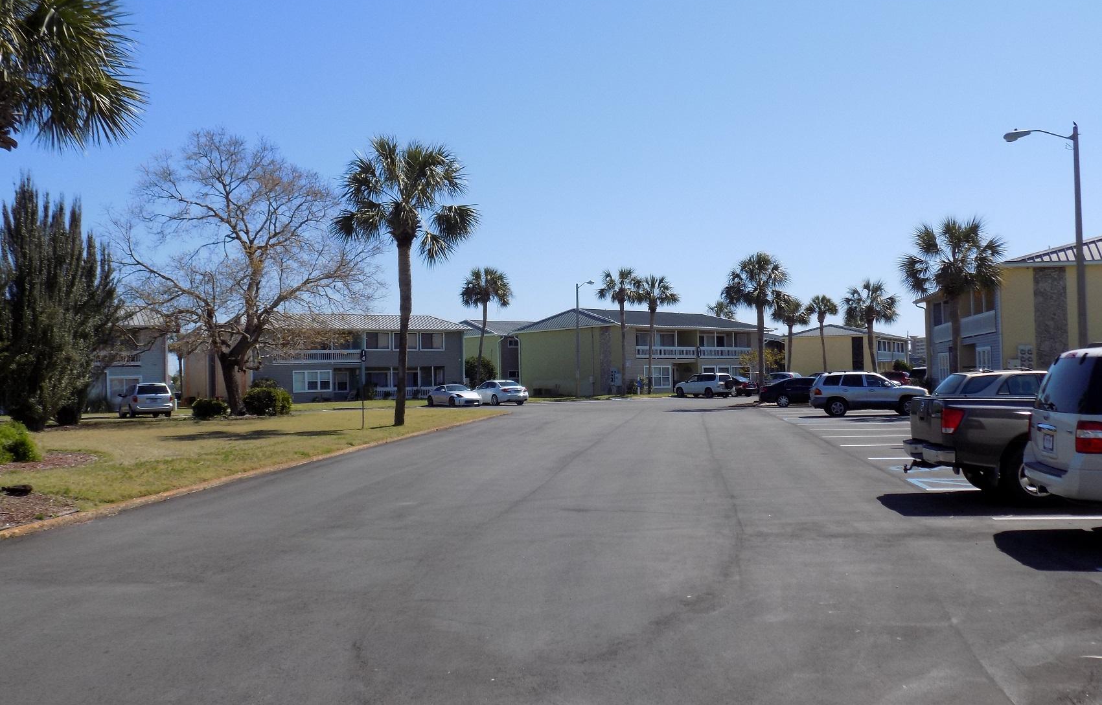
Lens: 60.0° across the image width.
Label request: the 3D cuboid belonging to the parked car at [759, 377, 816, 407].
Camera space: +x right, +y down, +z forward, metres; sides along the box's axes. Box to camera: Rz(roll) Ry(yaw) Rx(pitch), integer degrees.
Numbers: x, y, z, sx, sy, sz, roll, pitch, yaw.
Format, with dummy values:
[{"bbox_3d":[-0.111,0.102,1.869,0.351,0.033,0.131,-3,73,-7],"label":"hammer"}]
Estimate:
[{"bbox_3d":[12.716,1.896,46.938,4.850,1.470,1.840,-1,-1,9],"label":"parked car"}]

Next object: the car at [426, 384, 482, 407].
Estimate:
[{"bbox_3d":[-6.064,2.651,59.619,1.820,1.320,4.310,0,-2,-32],"label":"car"}]

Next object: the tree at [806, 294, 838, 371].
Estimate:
[{"bbox_3d":[24.126,-0.873,85.123,2.835,8.517,2.835,-2,-2,16],"label":"tree"}]

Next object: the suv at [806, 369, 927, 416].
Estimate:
[{"bbox_3d":[12.084,1.519,36.239,4.500,1.700,1.830,-1,-1,9],"label":"suv"}]

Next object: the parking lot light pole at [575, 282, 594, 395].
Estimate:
[{"bbox_3d":[2.590,-1.044,70.852,0.400,8.750,2.200,0,-2,-37],"label":"parking lot light pole"}]

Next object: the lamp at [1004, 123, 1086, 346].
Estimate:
[{"bbox_3d":[14.743,-2.300,28.503,2.250,8.850,0.400,-1,-1,11],"label":"lamp"}]

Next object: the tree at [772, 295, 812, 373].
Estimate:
[{"bbox_3d":[20.073,-0.789,80.119,3.245,8.225,3.245,-2,-2,14],"label":"tree"}]

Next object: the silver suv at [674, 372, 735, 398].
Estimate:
[{"bbox_3d":[10.682,2.297,66.200,1.780,1.730,4.660,0,-2,-35],"label":"silver suv"}]

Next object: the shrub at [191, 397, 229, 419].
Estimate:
[{"bbox_3d":[-15.295,2.479,42.900,1.750,1.050,1.700,-1,-1,0],"label":"shrub"}]

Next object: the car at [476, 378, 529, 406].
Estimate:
[{"bbox_3d":[-3.325,2.509,59.121,1.880,1.480,4.930,0,-2,-28],"label":"car"}]

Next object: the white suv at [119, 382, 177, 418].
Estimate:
[{"bbox_3d":[-21.018,2.473,49.525,1.980,1.750,4.980,0,-2,-31],"label":"white suv"}]

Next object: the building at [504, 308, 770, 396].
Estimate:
[{"bbox_3d":[8.562,-0.078,87.184,19.900,7.500,14.000,0,-2,-41],"label":"building"}]

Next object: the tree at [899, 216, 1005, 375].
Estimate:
[{"bbox_3d":[15.443,-1.475,36.800,4.100,7.500,4.050,-1,-1,0],"label":"tree"}]

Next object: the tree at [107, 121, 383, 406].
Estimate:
[{"bbox_3d":[-14.850,-4.052,47.000,13.100,14.200,12.500,-1,-1,0],"label":"tree"}]

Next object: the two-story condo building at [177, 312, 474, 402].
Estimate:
[{"bbox_3d":[-19.579,0.286,81.912,19.200,7.500,16.400,0,-2,-37],"label":"two-story condo building"}]

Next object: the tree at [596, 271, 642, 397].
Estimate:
[{"bbox_3d":[5.103,-1.493,71.200,3.370,9.500,3.370,-1,-1,0],"label":"tree"}]

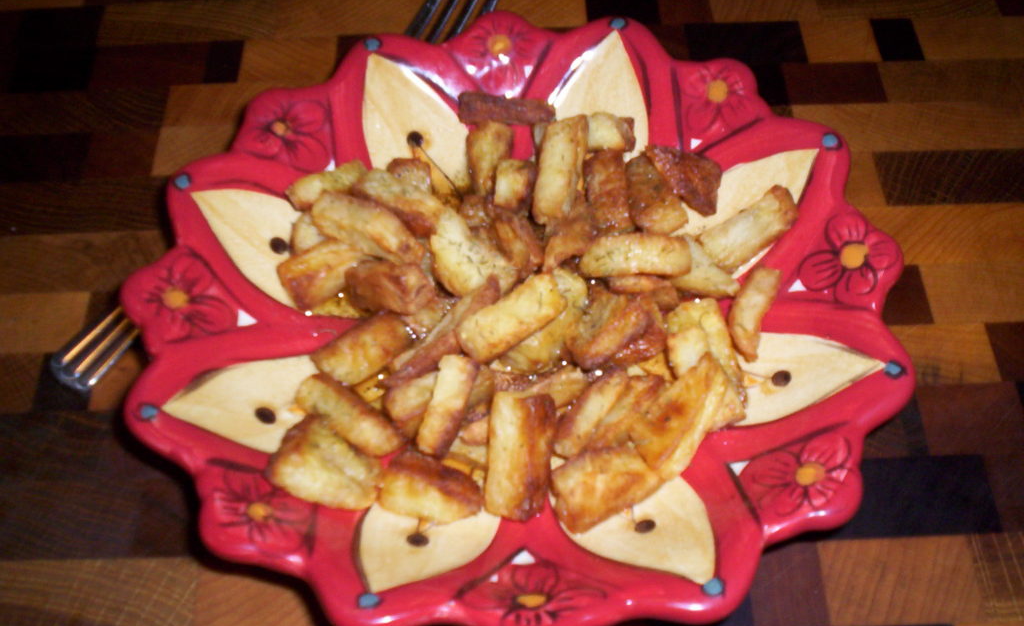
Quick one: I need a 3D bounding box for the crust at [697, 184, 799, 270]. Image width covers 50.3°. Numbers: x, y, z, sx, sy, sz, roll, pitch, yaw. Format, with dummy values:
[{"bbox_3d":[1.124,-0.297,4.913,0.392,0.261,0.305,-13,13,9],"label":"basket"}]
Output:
[{"bbox_3d":[0.072,-0.025,0.324,0.031,0.009,0.011,-37,62,-13],"label":"crust"}]

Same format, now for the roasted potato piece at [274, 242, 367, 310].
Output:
[{"bbox_3d":[-0.056,-0.012,0.326,0.023,0.013,0.013,-23,32,-14],"label":"roasted potato piece"}]

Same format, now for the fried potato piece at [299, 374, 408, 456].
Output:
[{"bbox_3d":[-0.044,0.028,0.297,0.033,0.009,0.009,29,60,19],"label":"fried potato piece"}]

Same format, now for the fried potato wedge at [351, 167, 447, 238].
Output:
[{"bbox_3d":[-0.035,-0.034,0.336,0.033,0.011,0.011,30,60,20],"label":"fried potato wedge"}]

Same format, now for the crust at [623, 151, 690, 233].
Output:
[{"bbox_3d":[0.045,-0.038,0.340,0.014,0.012,0.024,-11,55,-6],"label":"crust"}]

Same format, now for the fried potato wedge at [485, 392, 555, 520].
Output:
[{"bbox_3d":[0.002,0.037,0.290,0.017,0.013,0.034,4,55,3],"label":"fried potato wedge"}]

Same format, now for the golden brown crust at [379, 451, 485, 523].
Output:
[{"bbox_3d":[-0.021,0.045,0.280,0.025,0.011,0.013,11,56,9],"label":"golden brown crust"}]

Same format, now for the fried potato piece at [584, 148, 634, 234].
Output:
[{"bbox_3d":[0.030,-0.038,0.342,0.014,0.012,0.026,-2,73,-1],"label":"fried potato piece"}]

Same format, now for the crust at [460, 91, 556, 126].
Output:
[{"bbox_3d":[-0.002,-0.066,0.353,0.031,0.007,0.008,8,55,7],"label":"crust"}]

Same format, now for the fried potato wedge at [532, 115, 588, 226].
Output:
[{"bbox_3d":[0.015,-0.044,0.340,0.015,0.013,0.034,6,71,5],"label":"fried potato wedge"}]

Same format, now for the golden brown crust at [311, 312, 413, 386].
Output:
[{"bbox_3d":[-0.041,0.010,0.306,0.025,0.010,0.012,-32,60,-19],"label":"golden brown crust"}]

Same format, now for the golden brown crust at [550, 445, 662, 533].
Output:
[{"bbox_3d":[0.025,0.043,0.281,0.024,0.012,0.017,-21,79,-16],"label":"golden brown crust"}]

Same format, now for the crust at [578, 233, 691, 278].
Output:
[{"bbox_3d":[0.036,-0.016,0.311,0.029,0.009,0.010,0,55,1],"label":"crust"}]

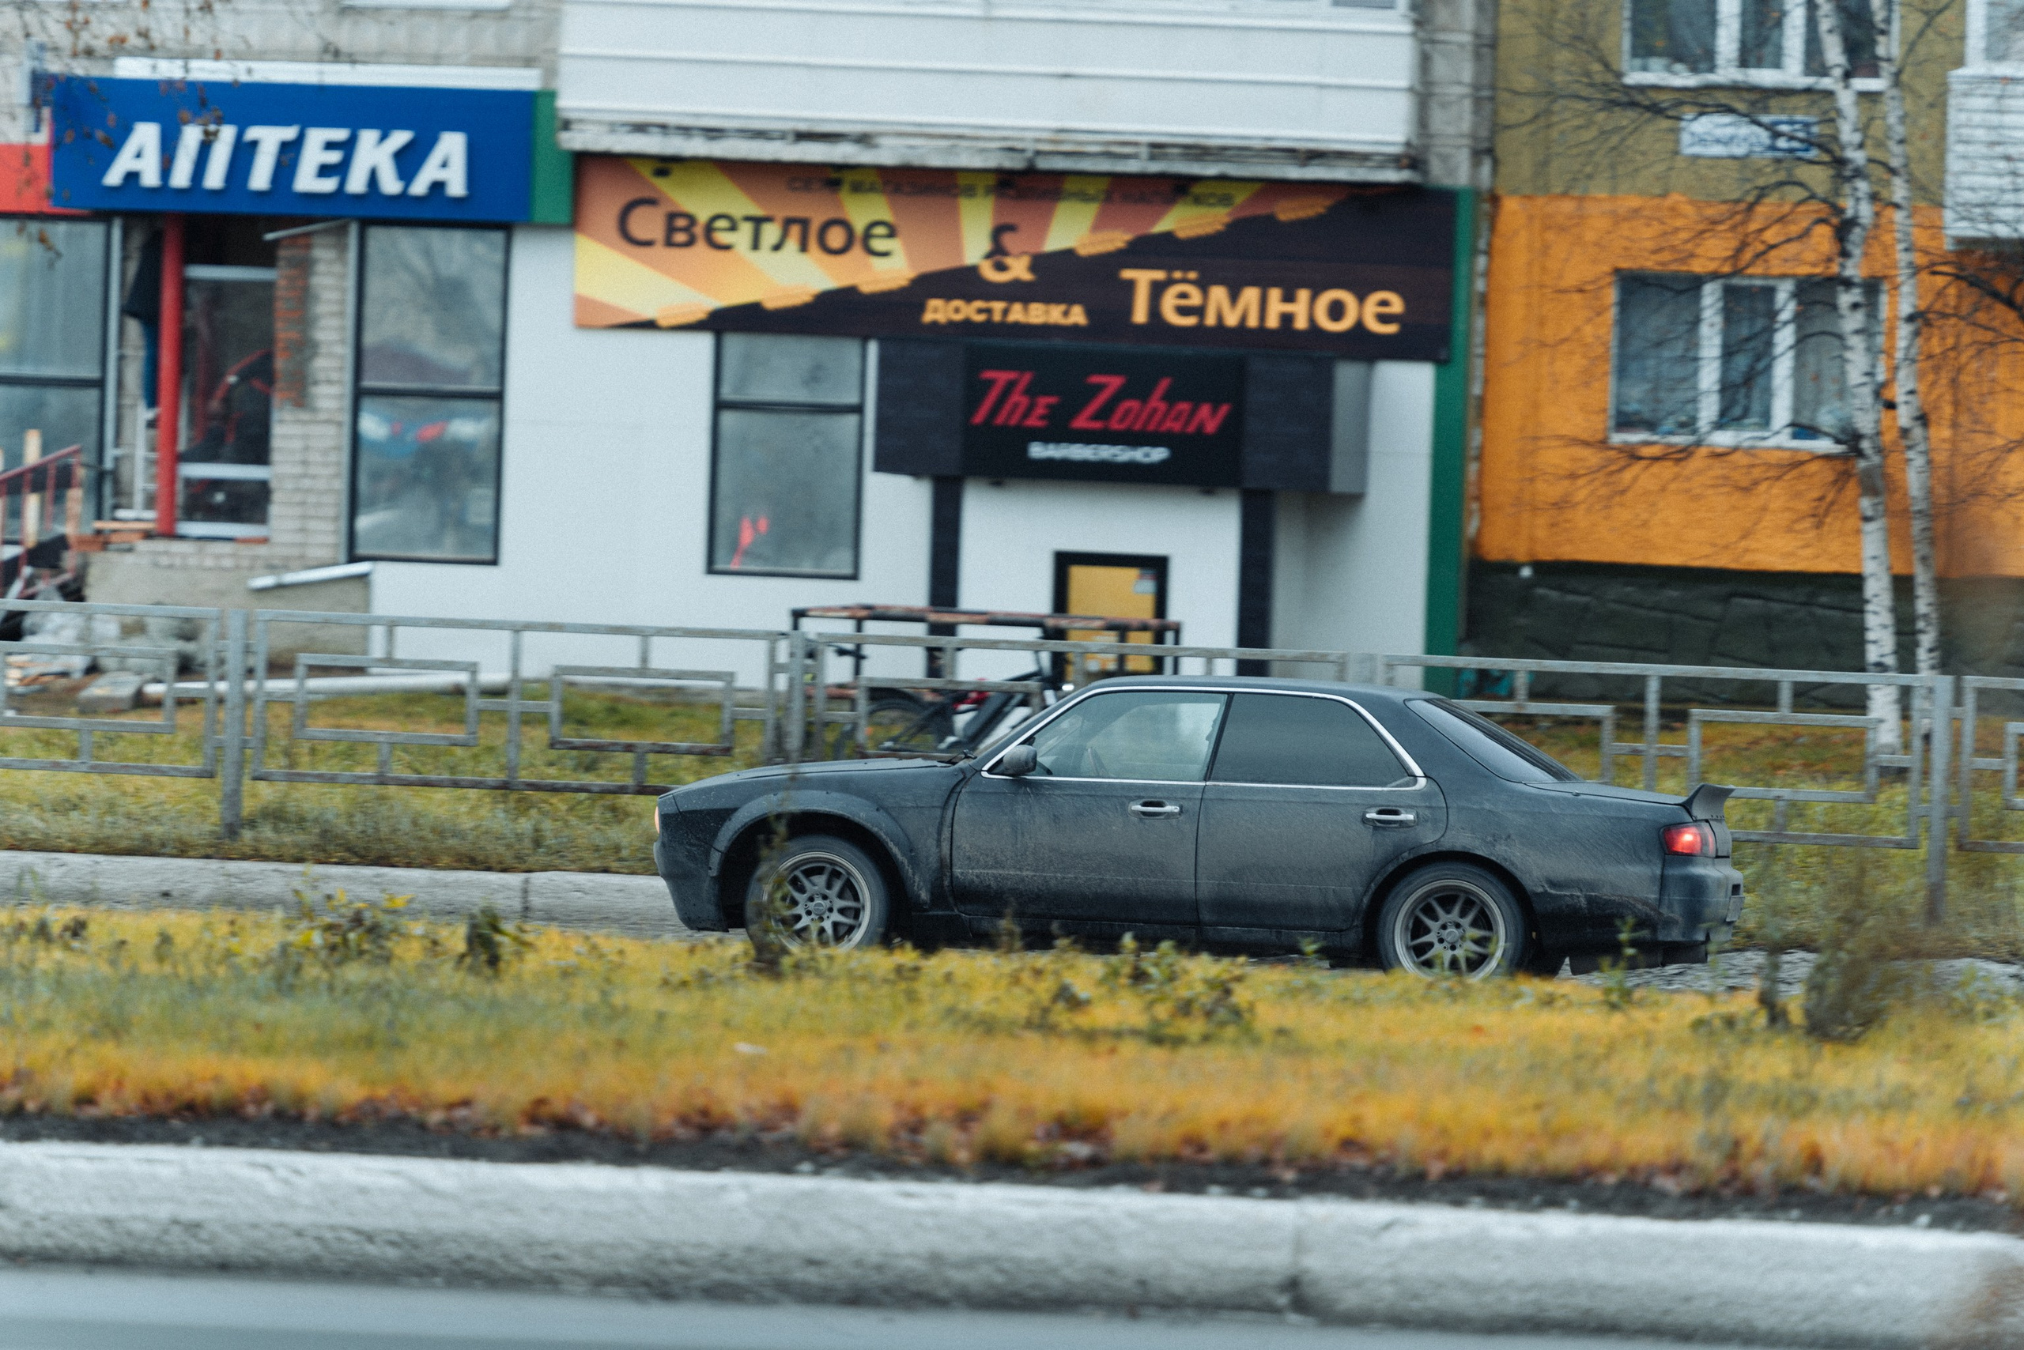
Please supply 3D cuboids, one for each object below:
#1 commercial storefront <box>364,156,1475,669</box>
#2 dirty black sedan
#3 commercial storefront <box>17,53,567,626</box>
[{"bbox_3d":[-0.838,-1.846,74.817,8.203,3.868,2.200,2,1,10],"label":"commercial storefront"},{"bbox_3d":[0.892,0.673,43.567,4.600,1.385,1.760,2,1,9],"label":"dirty black sedan"},{"bbox_3d":[-5.479,-2.400,76.286,4.382,4.305,1.800,2,1,10],"label":"commercial storefront"}]

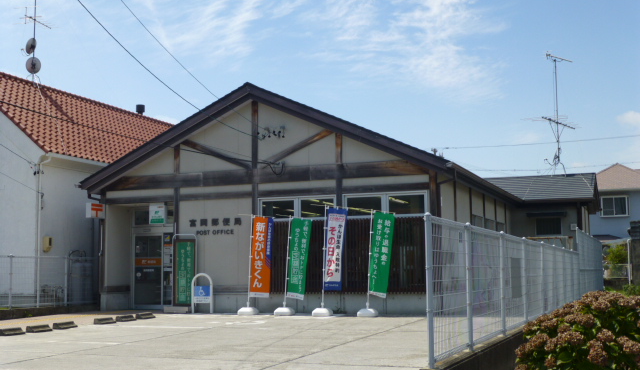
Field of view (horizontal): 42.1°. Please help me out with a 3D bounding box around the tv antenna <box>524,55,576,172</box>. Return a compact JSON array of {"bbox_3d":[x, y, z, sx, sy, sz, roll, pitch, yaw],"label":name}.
[{"bbox_3d":[8.484,-2.495,29.615,1.650,4.400,2.300,-6,-8,42],"label":"tv antenna"}]

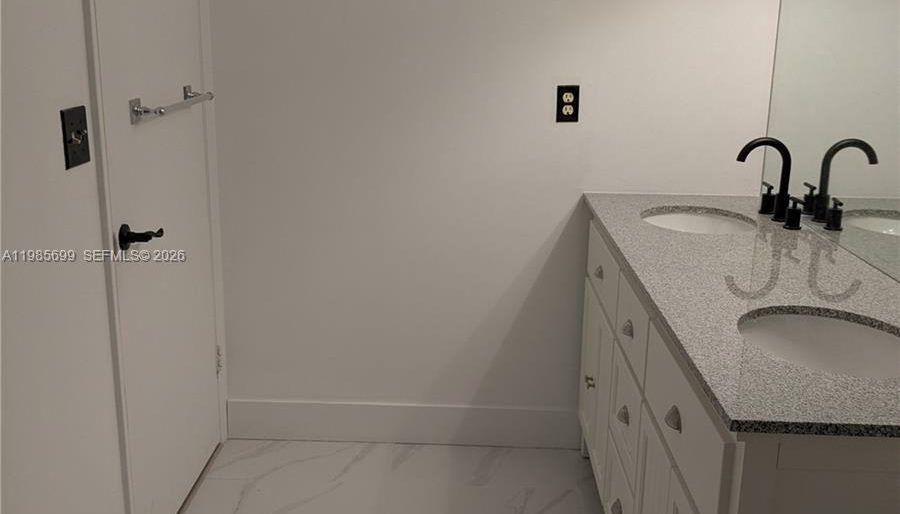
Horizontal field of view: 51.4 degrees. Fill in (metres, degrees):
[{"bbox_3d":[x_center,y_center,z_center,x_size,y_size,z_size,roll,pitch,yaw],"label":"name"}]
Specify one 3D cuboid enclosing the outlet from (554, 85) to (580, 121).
[{"bbox_3d":[0.380,-0.489,3.001,0.069,0.115,0.009,1,14,1],"label":"outlet"}]

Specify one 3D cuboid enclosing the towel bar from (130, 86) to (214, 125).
[{"bbox_3d":[-0.746,-0.420,2.573,0.080,0.060,0.510,1,14,1],"label":"towel bar"}]

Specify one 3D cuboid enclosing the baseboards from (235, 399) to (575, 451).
[{"bbox_3d":[-0.162,0.595,3.288,1.245,0.147,0.016,1,14,1],"label":"baseboards"}]

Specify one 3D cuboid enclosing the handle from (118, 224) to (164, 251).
[{"bbox_3d":[-0.767,-0.057,2.344,0.065,0.065,0.144,1,14,1],"label":"handle"}]

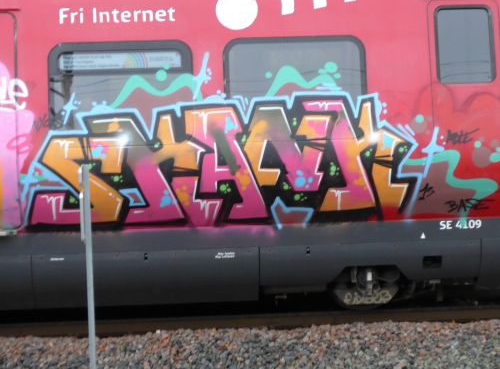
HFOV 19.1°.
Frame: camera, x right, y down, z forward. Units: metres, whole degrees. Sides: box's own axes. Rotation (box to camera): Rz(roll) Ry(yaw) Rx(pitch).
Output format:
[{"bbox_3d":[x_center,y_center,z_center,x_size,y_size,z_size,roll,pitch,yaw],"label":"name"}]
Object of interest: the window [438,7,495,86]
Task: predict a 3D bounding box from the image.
[{"bbox_3d":[2.271,-1.476,15.688,0.617,0.836,0.060,-2,-7,-3],"label":"window"}]

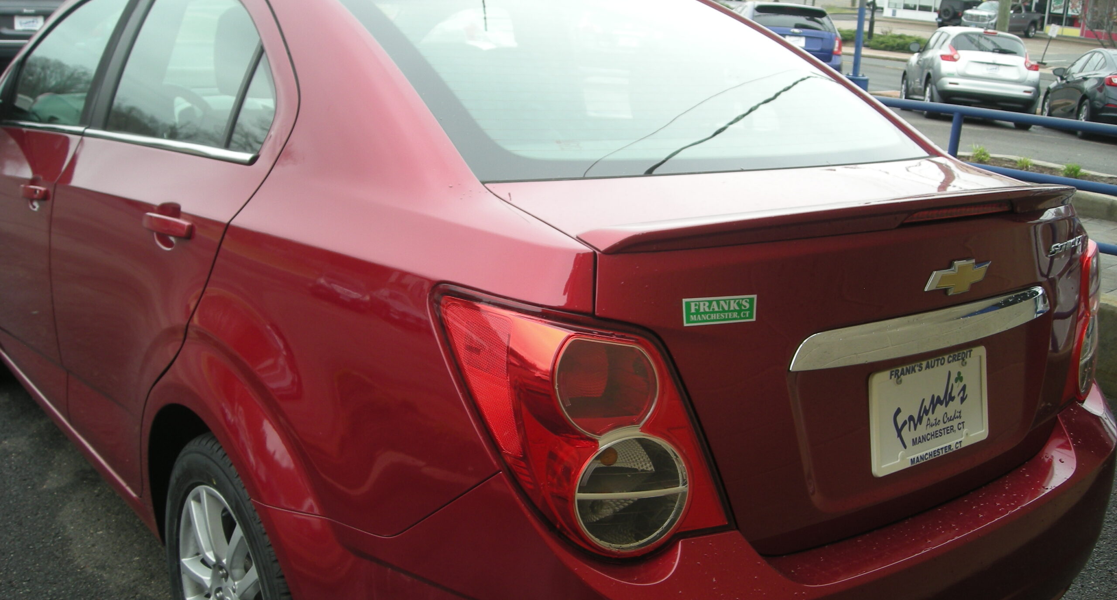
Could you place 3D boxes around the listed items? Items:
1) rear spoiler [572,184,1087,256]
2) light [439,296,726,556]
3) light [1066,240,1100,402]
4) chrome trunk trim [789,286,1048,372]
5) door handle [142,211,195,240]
[{"bbox_3d":[0.545,-0.148,1.788,1.230,0.066,0.165,-9,16,-37],"label":"rear spoiler"},{"bbox_3d":[0.051,0.159,1.485,0.369,0.329,0.186,-5,15,-27],"label":"light"},{"bbox_3d":[1.016,0.013,2.215,0.186,0.329,0.369,13,17,41],"label":"light"},{"bbox_3d":[0.602,0.038,1.750,0.675,0.068,0.060,-9,16,-37],"label":"chrome trunk trim"},{"bbox_3d":[-0.685,-0.135,1.989,0.045,0.035,0.190,-9,16,-37],"label":"door handle"}]

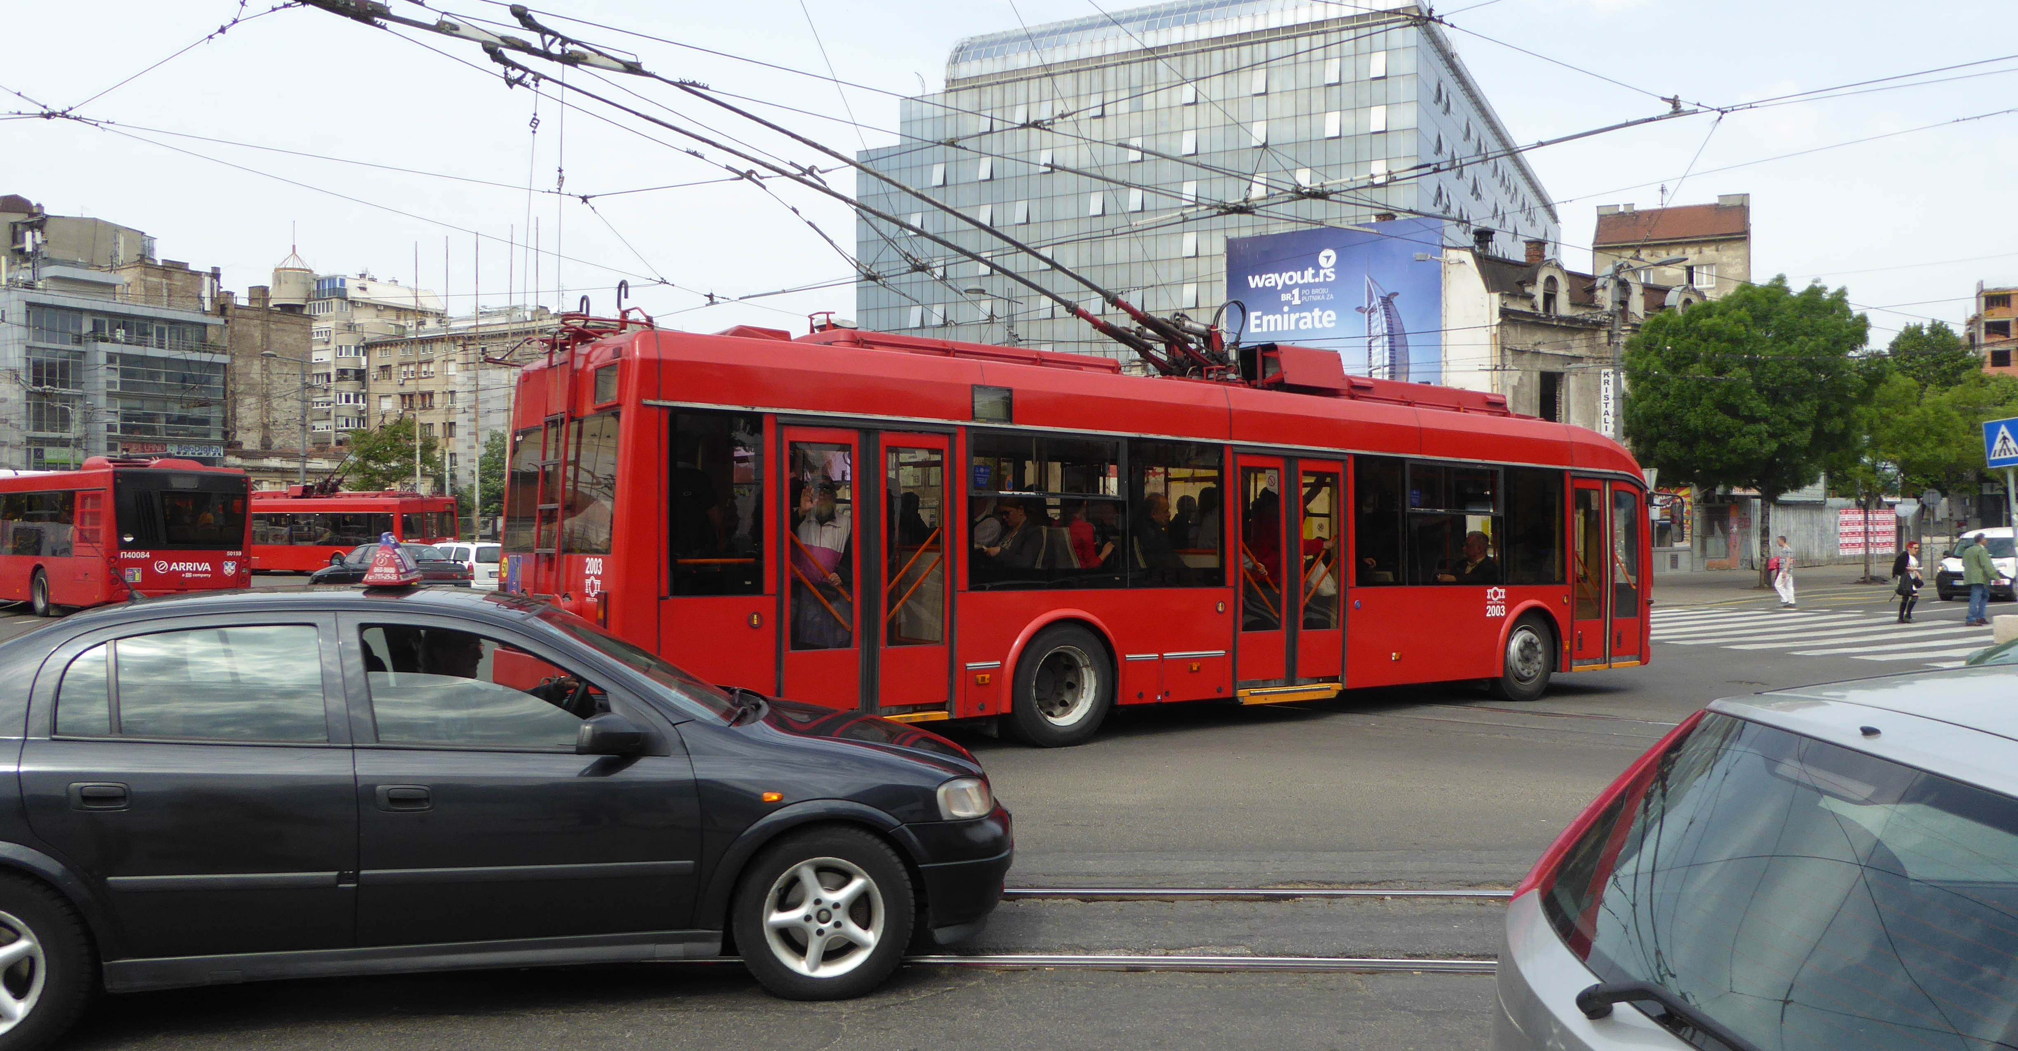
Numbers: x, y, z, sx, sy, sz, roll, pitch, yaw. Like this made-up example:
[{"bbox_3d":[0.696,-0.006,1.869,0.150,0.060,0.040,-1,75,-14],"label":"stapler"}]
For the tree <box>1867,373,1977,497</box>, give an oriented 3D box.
[{"bbox_3d":[37.000,-2.000,56.500,5.000,8.200,5.000,0,-1,0],"label":"tree"}]

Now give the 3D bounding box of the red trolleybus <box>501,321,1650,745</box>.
[{"bbox_3d":[1.684,0.040,13.080,11.840,3.400,2.500,1,-1,-36],"label":"red trolleybus"}]

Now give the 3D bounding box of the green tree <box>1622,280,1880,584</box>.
[{"bbox_3d":[24.400,-3.050,46.000,7.300,10.100,7.300,0,-1,0],"label":"green tree"}]

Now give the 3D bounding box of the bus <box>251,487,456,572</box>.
[{"bbox_3d":[-26.100,0.290,53.500,11.840,3.400,2.500,0,-1,29],"label":"bus"}]

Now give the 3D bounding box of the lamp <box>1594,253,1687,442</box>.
[{"bbox_3d":[17.000,-2.550,37.500,0.500,9.300,2.300,1,-1,-42],"label":"lamp"}]

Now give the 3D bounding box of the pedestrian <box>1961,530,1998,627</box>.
[{"bbox_3d":[18.000,1.020,26.000,0.550,1.750,0.520,-1,-1,42],"label":"pedestrian"}]

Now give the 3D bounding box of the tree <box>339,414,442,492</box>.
[{"bbox_3d":[-30.000,-1.700,68.000,5.000,7.000,5.000,0,-1,0],"label":"tree"}]

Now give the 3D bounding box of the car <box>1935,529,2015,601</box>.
[{"bbox_3d":[26.400,1.050,37.200,4.200,1.840,1.800,1,-1,-35],"label":"car"}]

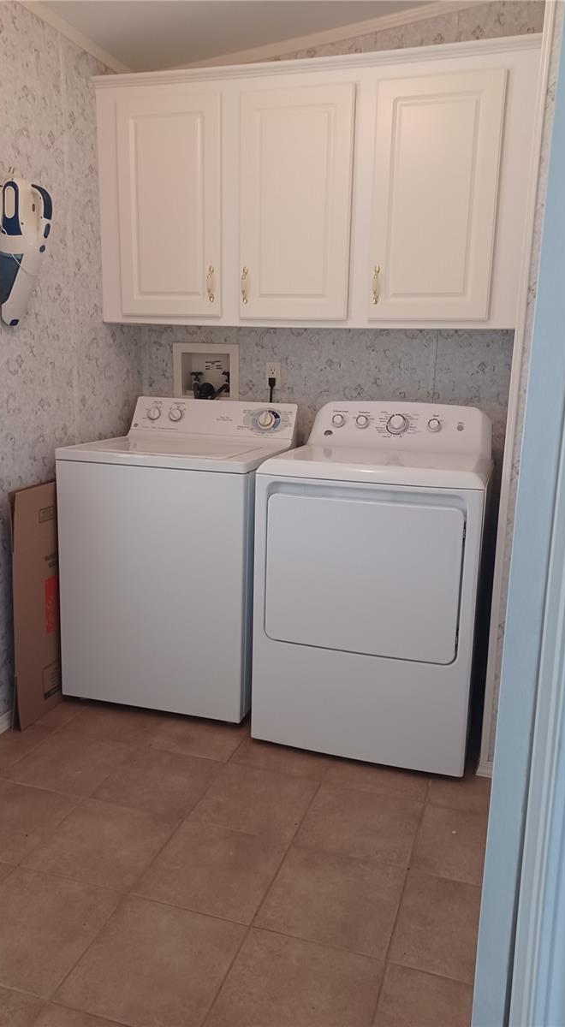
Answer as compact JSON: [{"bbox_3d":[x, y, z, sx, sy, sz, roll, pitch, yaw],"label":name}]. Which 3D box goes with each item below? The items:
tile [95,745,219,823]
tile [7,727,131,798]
[{"bbox_3d":[-0.366,0.798,2.211,0.300,0.010,0.300,5,12,17],"label":"tile"},{"bbox_3d":[-0.657,0.774,2.301,0.300,0.010,0.300,5,12,17],"label":"tile"}]

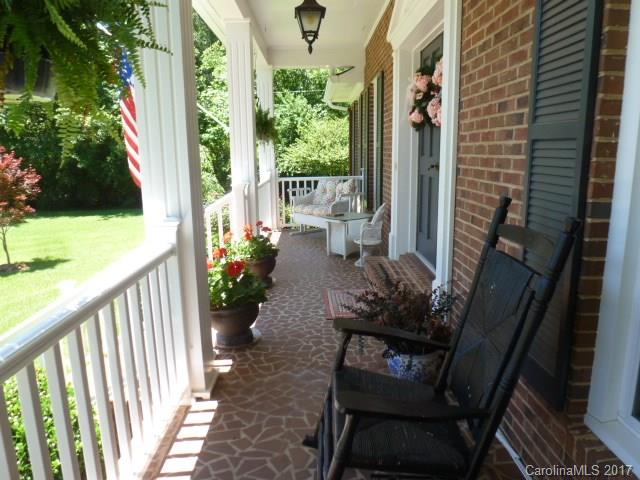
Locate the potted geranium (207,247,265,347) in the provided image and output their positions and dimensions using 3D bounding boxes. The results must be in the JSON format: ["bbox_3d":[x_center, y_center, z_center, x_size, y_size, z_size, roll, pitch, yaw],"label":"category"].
[{"bbox_3d":[-0.617,0.410,3.314,0.430,0.700,0.430,-1,11,-1],"label":"potted geranium"}]

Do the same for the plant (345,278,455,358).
[{"bbox_3d":[0.461,0.484,2.681,0.560,0.460,0.500,-1,11,-1],"label":"plant"}]

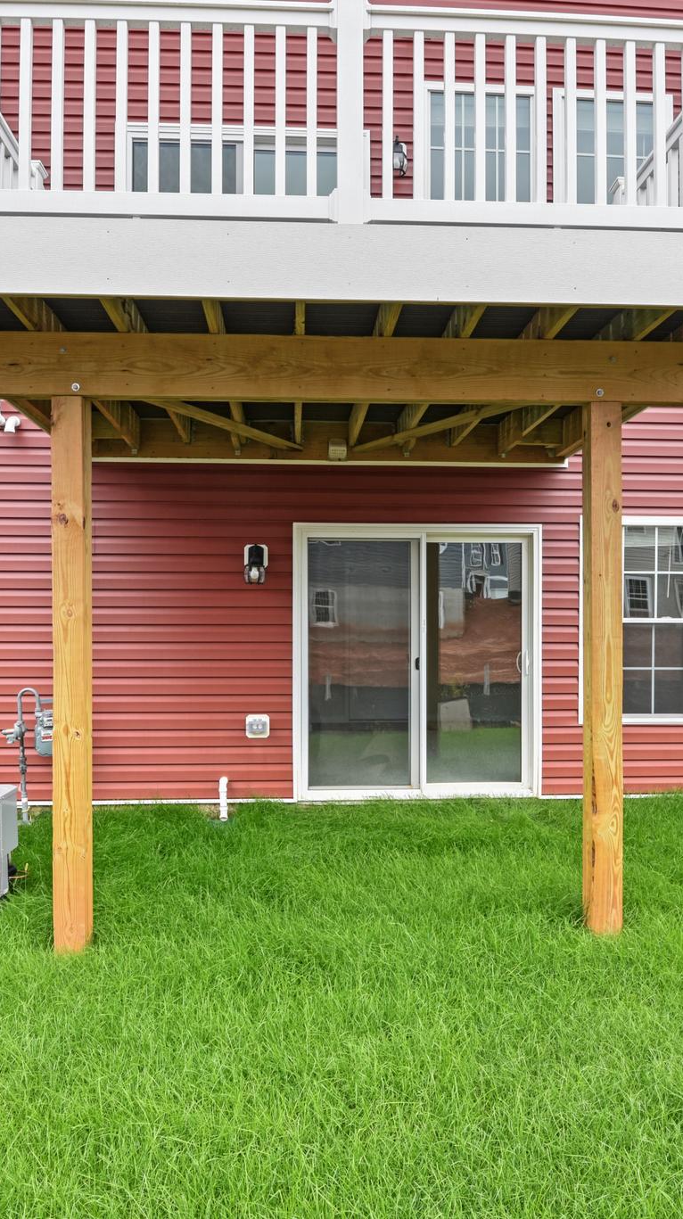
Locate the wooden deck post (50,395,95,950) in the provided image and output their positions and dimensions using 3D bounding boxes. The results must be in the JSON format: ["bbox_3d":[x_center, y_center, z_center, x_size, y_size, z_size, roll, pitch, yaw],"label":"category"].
[{"bbox_3d":[-1.233,0.292,3.734,0.140,2.500,0.140,0,0,-4],"label":"wooden deck post"}]

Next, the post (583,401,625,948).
[{"bbox_3d":[1.244,0.277,3.886,0.140,2.485,0.140,0,0,-4],"label":"post"}]

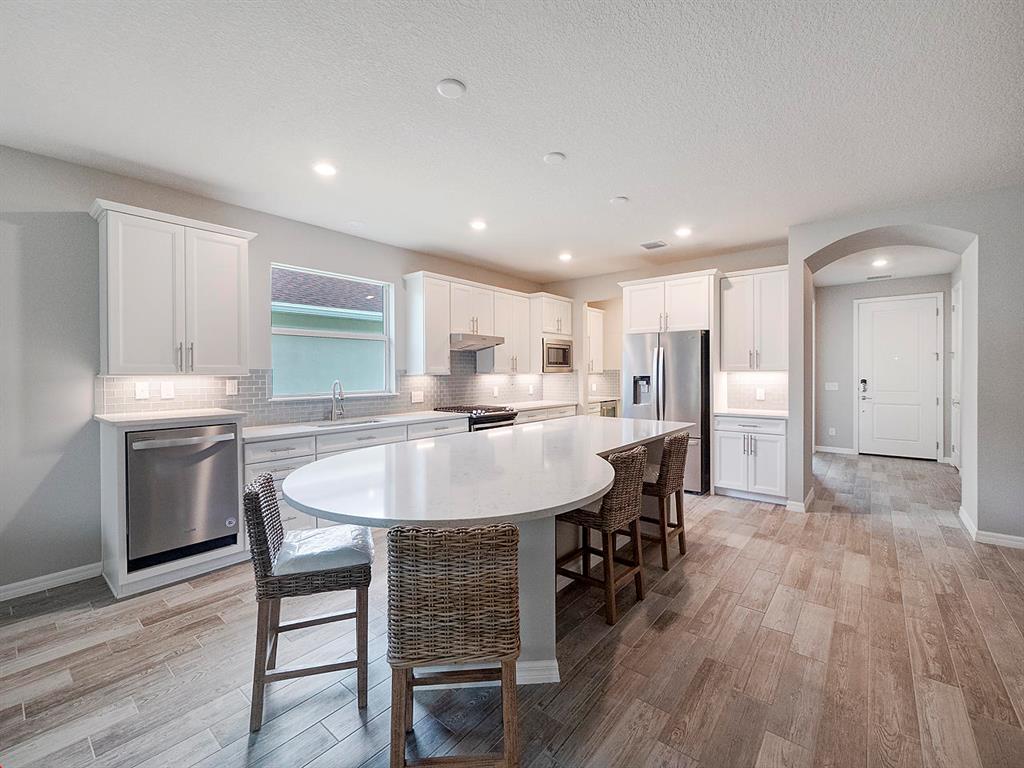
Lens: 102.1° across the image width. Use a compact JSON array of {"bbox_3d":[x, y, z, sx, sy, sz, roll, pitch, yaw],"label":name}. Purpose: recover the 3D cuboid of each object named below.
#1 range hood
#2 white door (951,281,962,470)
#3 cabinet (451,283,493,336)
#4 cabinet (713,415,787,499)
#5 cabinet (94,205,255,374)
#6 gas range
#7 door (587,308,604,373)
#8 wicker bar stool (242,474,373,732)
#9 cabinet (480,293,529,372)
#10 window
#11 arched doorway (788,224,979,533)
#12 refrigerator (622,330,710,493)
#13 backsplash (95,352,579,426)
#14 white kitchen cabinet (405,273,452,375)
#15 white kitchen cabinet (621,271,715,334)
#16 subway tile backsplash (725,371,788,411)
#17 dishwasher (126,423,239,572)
[{"bbox_3d":[-0.519,-0.512,5.182,0.540,0.155,0.760,1,2,40],"label":"range hood"},{"bbox_3d":[6.259,-0.058,5.809,0.060,2.504,0.861,0,1,41],"label":"white door"},{"bbox_3d":[-0.595,-0.906,5.234,0.350,0.620,0.760,1,2,40],"label":"cabinet"},{"bbox_3d":[2.743,0.795,4.673,0.711,0.901,0.621,0,1,41],"label":"cabinet"},{"bbox_3d":[-2.434,-0.610,3.053,0.385,1.115,0.895,1,2,40],"label":"cabinet"},{"bbox_3d":[-0.435,0.803,5.138,0.661,0.931,0.766,0,1,41],"label":"gas range"},{"bbox_3d":[1.455,-0.739,7.215,0.050,1.090,0.520,0,1,41],"label":"door"},{"bbox_3d":[-0.839,0.863,1.802,0.480,0.930,0.425,-1,1,-16],"label":"wicker bar stool"},{"bbox_3d":[-0.101,-0.681,5.764,0.350,1.117,0.721,0,1,41],"label":"cabinet"},{"bbox_3d":[-1.778,-0.486,4.206,0.110,1.225,1.265,1,2,40],"label":"window"},{"bbox_3d":[3.482,-0.065,3.969,1.222,2.629,0.736,0,1,41],"label":"arched doorway"},{"bbox_3d":[1.945,0.328,5.081,0.905,1.790,0.760,1,2,40],"label":"refrigerator"},{"bbox_3d":[-0.931,-0.034,4.620,0.650,0.760,5.225,1,2,40],"label":"backsplash"},{"bbox_3d":[-0.963,-0.662,4.782,0.380,1.110,0.417,1,2,40],"label":"white kitchen cabinet"},{"bbox_3d":[2.045,-0.968,5.220,1.112,0.666,0.651,0,1,41],"label":"white kitchen cabinet"},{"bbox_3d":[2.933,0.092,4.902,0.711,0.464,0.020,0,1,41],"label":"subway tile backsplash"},{"bbox_3d":[-2.377,0.721,2.946,0.601,0.871,0.601,0,1,41],"label":"dishwasher"}]

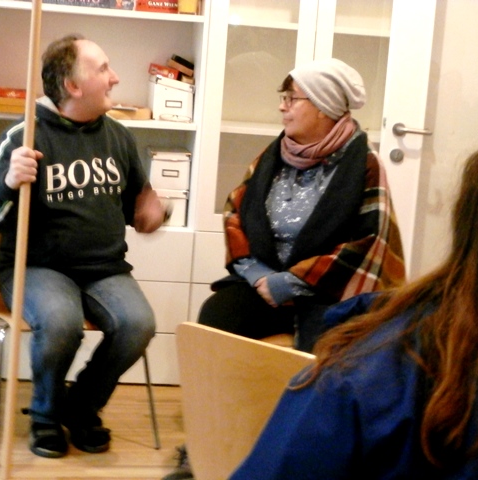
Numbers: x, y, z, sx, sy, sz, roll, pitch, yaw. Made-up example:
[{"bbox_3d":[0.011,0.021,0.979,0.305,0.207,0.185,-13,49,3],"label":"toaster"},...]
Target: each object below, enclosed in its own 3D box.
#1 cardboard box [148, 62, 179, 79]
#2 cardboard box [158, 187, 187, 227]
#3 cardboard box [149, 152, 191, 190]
[{"bbox_3d":[-0.306,-0.682,5.089,0.116,0.037,0.120,15,8,-9],"label":"cardboard box"},{"bbox_3d":[-0.300,-0.151,5.174,0.157,0.147,0.255,3,10,-8],"label":"cardboard box"},{"bbox_3d":[-0.290,-0.295,5.149,0.157,0.147,0.255,3,10,-8],"label":"cardboard box"}]

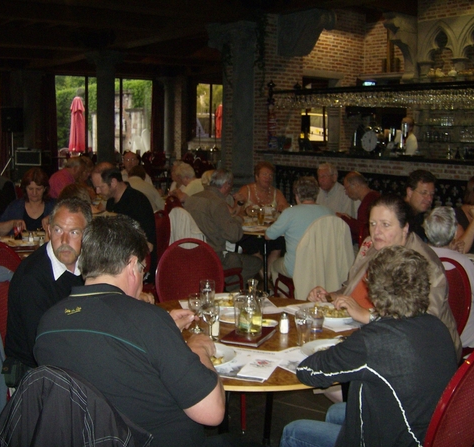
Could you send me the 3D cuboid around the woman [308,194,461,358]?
[{"bbox_3d":[0.680,0.505,2.856,0.700,1.300,0.550,-3,9,-30],"label":"woman"}]

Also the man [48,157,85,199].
[{"bbox_3d":[-1.713,-0.086,6.583,0.800,1.218,0.550,1,8,-6],"label":"man"}]

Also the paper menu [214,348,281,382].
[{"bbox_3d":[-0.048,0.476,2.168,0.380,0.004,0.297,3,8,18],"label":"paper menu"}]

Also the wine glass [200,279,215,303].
[{"bbox_3d":[-0.118,0.330,2.644,0.064,0.170,0.064,1,7,0],"label":"wine glass"}]

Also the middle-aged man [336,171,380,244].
[{"bbox_3d":[0.947,0.182,5.516,0.820,1.270,0.520,3,7,13],"label":"middle-aged man"}]

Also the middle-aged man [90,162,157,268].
[{"bbox_3d":[-0.914,0.197,4.684,0.800,1.219,0.560,3,8,11],"label":"middle-aged man"}]

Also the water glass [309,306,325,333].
[{"bbox_3d":[0.327,0.391,2.545,0.060,0.090,0.060,1,7,0],"label":"water glass"}]

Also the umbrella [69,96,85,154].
[{"bbox_3d":[-4.388,-2.249,17.169,0.430,2.462,0.430,2,8,0],"label":"umbrella"}]

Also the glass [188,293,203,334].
[{"bbox_3d":[-0.158,0.361,2.508,0.066,0.150,0.066,1,8,0],"label":"glass"}]

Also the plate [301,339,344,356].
[{"bbox_3d":[0.358,0.471,2.237,0.257,0.032,0.257,1,8,0],"label":"plate"}]

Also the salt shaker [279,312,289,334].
[{"bbox_3d":[0.194,0.403,2.515,0.038,0.079,0.038,1,8,0],"label":"salt shaker"}]

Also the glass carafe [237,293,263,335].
[{"bbox_3d":[0.054,0.331,2.421,0.088,0.195,0.088,1,7,0],"label":"glass carafe"}]

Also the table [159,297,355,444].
[{"bbox_3d":[0.029,0.806,2.563,1.160,0.750,1.160,1,7,0],"label":"table"}]

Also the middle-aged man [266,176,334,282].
[{"bbox_3d":[0.486,0.230,4.800,0.560,1.194,0.800,-3,9,-30],"label":"middle-aged man"}]

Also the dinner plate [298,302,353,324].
[{"bbox_3d":[0.418,0.390,2.690,0.265,0.055,0.265,1,7,0],"label":"dinner plate"}]

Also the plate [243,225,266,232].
[{"bbox_3d":[0.122,0.039,4.884,0.240,0.025,0.240,1,8,0],"label":"plate"}]

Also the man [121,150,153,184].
[{"bbox_3d":[-1.171,-0.168,7.040,0.550,1.283,0.750,4,8,14],"label":"man"}]

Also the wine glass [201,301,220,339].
[{"bbox_3d":[-0.097,0.374,2.402,0.066,0.145,0.066,1,7,0],"label":"wine glass"}]

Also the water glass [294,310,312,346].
[{"bbox_3d":[0.255,0.401,2.369,0.068,0.127,0.068,1,8,0],"label":"water glass"}]

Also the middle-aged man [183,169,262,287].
[{"bbox_3d":[-0.103,0.169,5.395,0.550,1.290,0.820,8,10,42],"label":"middle-aged man"}]

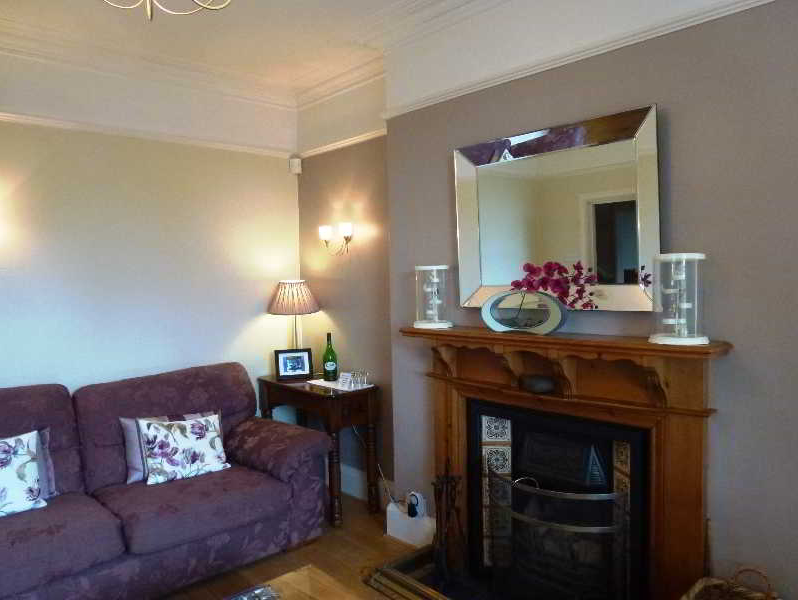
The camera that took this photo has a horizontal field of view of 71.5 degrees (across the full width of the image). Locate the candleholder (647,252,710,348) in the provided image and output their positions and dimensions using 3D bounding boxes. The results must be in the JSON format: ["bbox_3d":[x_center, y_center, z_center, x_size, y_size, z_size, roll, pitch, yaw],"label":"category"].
[{"bbox_3d":[1.013,-0.003,2.004,0.210,0.315,0.210,1,3,44],"label":"candleholder"}]

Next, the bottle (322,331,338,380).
[{"bbox_3d":[-0.465,0.383,3.736,0.088,0.318,0.088,-1,2,0],"label":"bottle"}]

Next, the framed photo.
[{"bbox_3d":[-0.713,0.447,3.812,0.236,0.205,0.030,-2,-10,-12],"label":"framed photo"}]

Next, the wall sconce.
[{"bbox_3d":[-0.421,-0.407,3.735,0.290,0.210,0.150,1,3,44],"label":"wall sconce"}]

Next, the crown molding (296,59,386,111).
[{"bbox_3d":[-0.410,-1.444,3.718,1.060,0.100,0.100,1,3,44],"label":"crown molding"}]

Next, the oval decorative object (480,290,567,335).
[{"bbox_3d":[0.549,0.058,2.446,0.405,0.182,0.085,1,3,44],"label":"oval decorative object"}]

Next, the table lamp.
[{"bbox_3d":[-0.734,0.208,3.867,0.360,0.670,0.360,1,3,44],"label":"table lamp"}]

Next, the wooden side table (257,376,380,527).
[{"bbox_3d":[-0.529,0.945,3.647,0.799,0.795,0.384,1,3,44],"label":"wooden side table"}]

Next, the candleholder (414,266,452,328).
[{"bbox_3d":[0.175,-0.012,2.809,0.200,0.312,0.200,-1,2,0],"label":"candleholder"}]

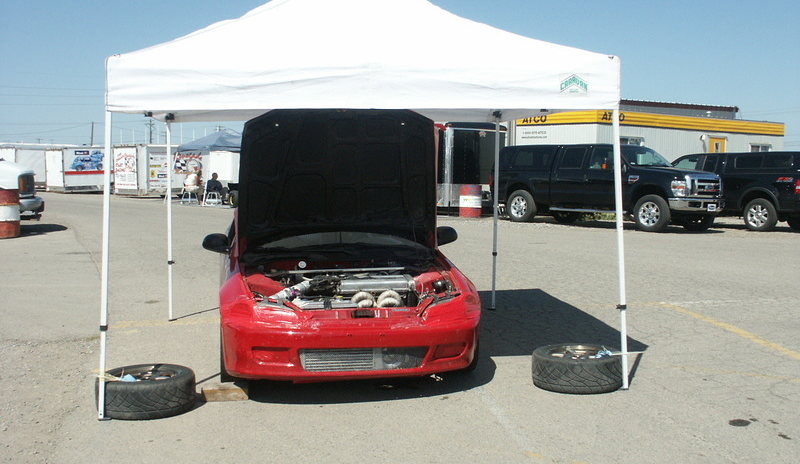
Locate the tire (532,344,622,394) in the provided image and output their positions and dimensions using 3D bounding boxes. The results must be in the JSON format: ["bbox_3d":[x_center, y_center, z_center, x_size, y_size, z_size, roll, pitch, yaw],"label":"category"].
[{"bbox_3d":[1.140,0.875,6.390,0.580,0.210,0.580,0,4,0],"label":"tire"}]

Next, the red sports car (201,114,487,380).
[{"bbox_3d":[-0.517,-0.017,7.837,1.730,1.800,4.200,-1,4,-8],"label":"red sports car"}]

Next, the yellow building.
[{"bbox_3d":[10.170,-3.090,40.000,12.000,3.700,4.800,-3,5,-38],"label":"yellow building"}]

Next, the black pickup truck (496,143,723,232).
[{"bbox_3d":[5.050,-1.180,25.000,2.060,1.980,6.270,-4,6,-41],"label":"black pickup truck"}]

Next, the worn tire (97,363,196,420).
[{"bbox_3d":[-1.497,0.939,5.885,0.580,0.210,0.580,0,4,0],"label":"worn tire"}]

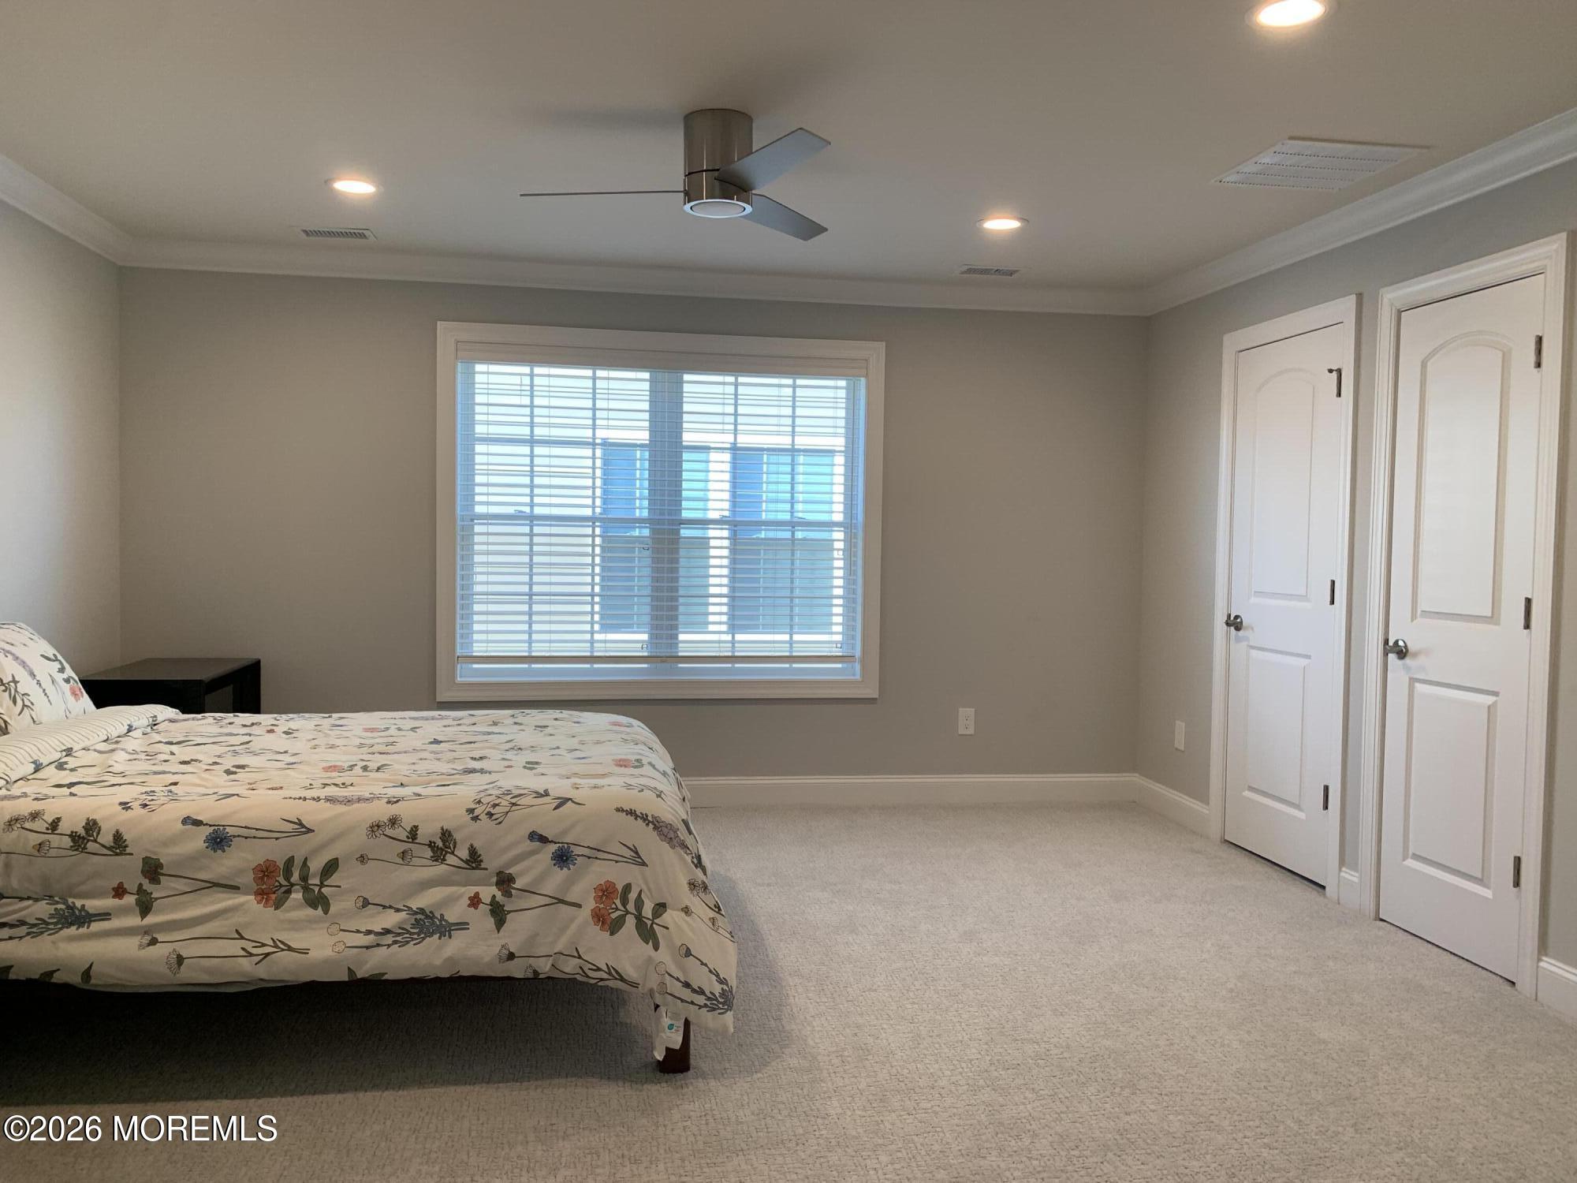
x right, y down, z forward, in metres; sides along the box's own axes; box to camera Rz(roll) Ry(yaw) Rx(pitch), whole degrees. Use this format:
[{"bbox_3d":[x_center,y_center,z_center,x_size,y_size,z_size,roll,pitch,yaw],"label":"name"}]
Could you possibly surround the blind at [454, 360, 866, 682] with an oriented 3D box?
[{"bbox_3d":[-0.555,-0.330,5.398,1.840,1.441,0.060,0,3,-10],"label":"blind"}]

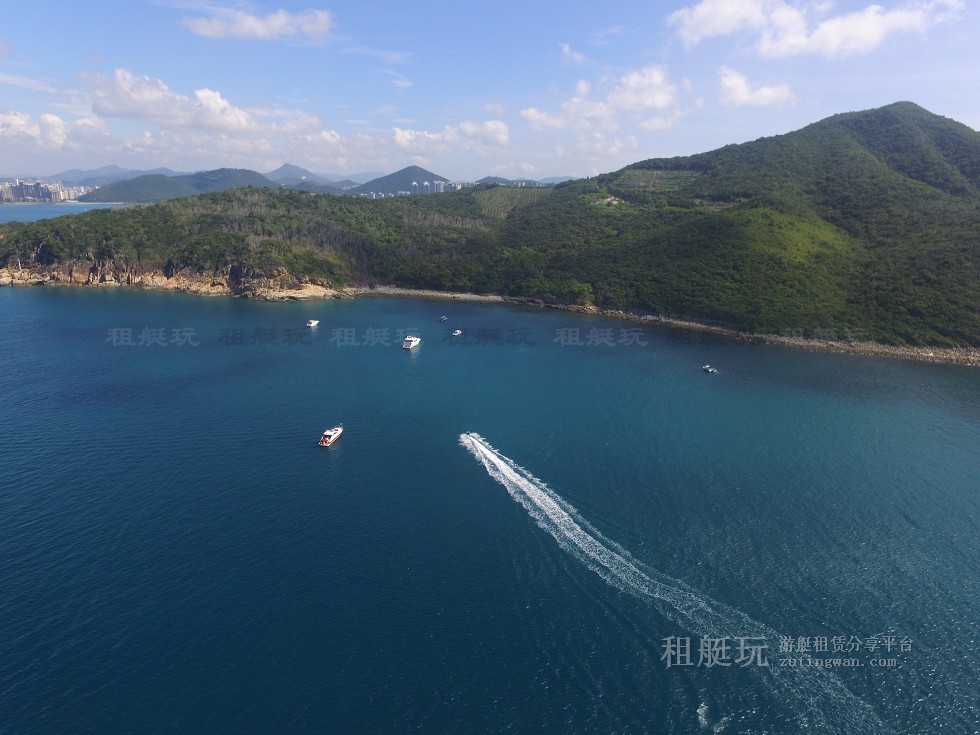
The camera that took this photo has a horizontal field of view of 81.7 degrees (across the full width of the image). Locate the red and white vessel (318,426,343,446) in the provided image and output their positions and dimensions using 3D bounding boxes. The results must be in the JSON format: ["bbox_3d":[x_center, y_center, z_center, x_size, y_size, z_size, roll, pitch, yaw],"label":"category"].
[{"bbox_3d":[-65.241,28.237,235.777,4.200,4.000,13.700,5,18,15],"label":"red and white vessel"}]

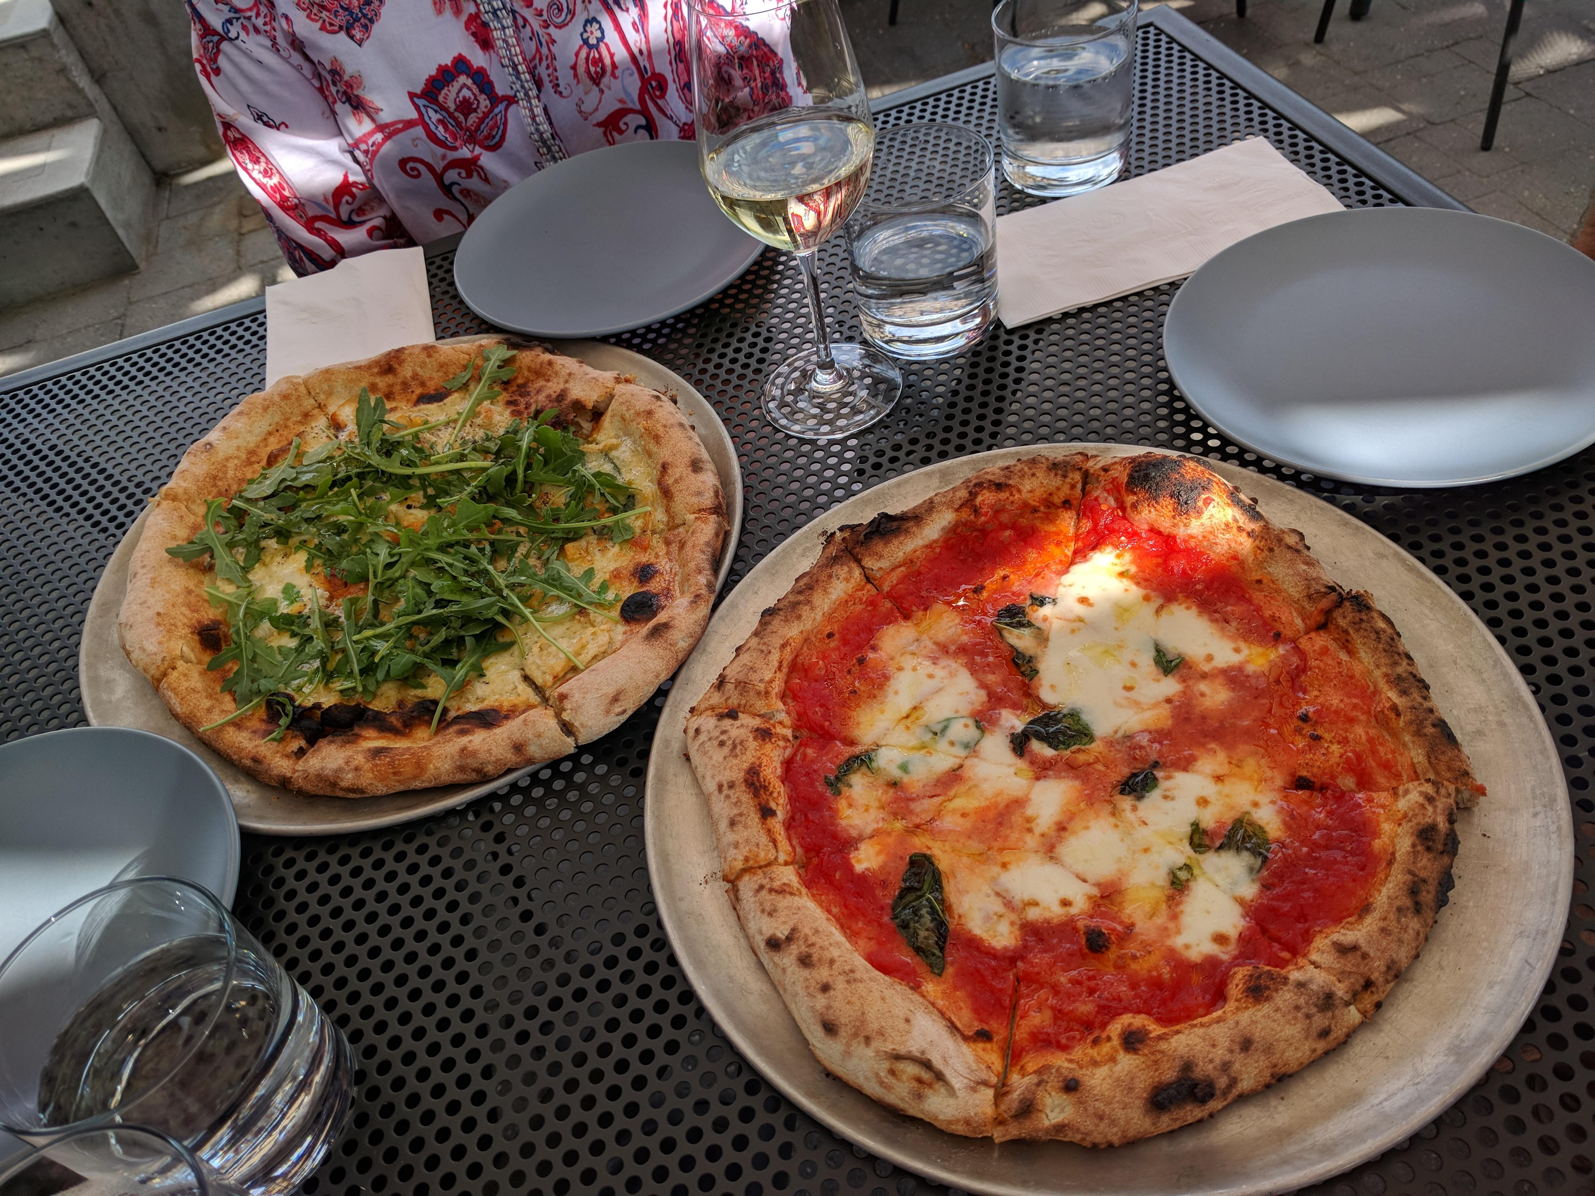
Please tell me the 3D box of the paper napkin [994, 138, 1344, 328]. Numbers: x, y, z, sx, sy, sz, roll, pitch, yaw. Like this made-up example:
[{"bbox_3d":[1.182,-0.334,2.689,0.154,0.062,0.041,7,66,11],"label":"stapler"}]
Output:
[{"bbox_3d":[0.200,-0.215,0.696,0.208,0.004,0.104,-18,48,-3],"label":"paper napkin"}]

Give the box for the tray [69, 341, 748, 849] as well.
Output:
[{"bbox_3d":[-0.193,-0.026,0.607,0.335,0.016,0.335,-6,49,7],"label":"tray"}]

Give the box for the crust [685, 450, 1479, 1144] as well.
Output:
[{"bbox_3d":[0.101,0.056,0.462,0.285,0.028,0.285,-14,48,0],"label":"crust"}]

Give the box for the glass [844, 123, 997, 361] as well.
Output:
[{"bbox_3d":[0.067,-0.188,0.641,0.080,0.094,0.080,-6,49,7],"label":"glass"}]

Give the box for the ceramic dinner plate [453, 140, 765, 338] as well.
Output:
[{"bbox_3d":[-0.112,-0.228,0.762,0.214,0.022,0.214,-6,49,7],"label":"ceramic dinner plate"}]

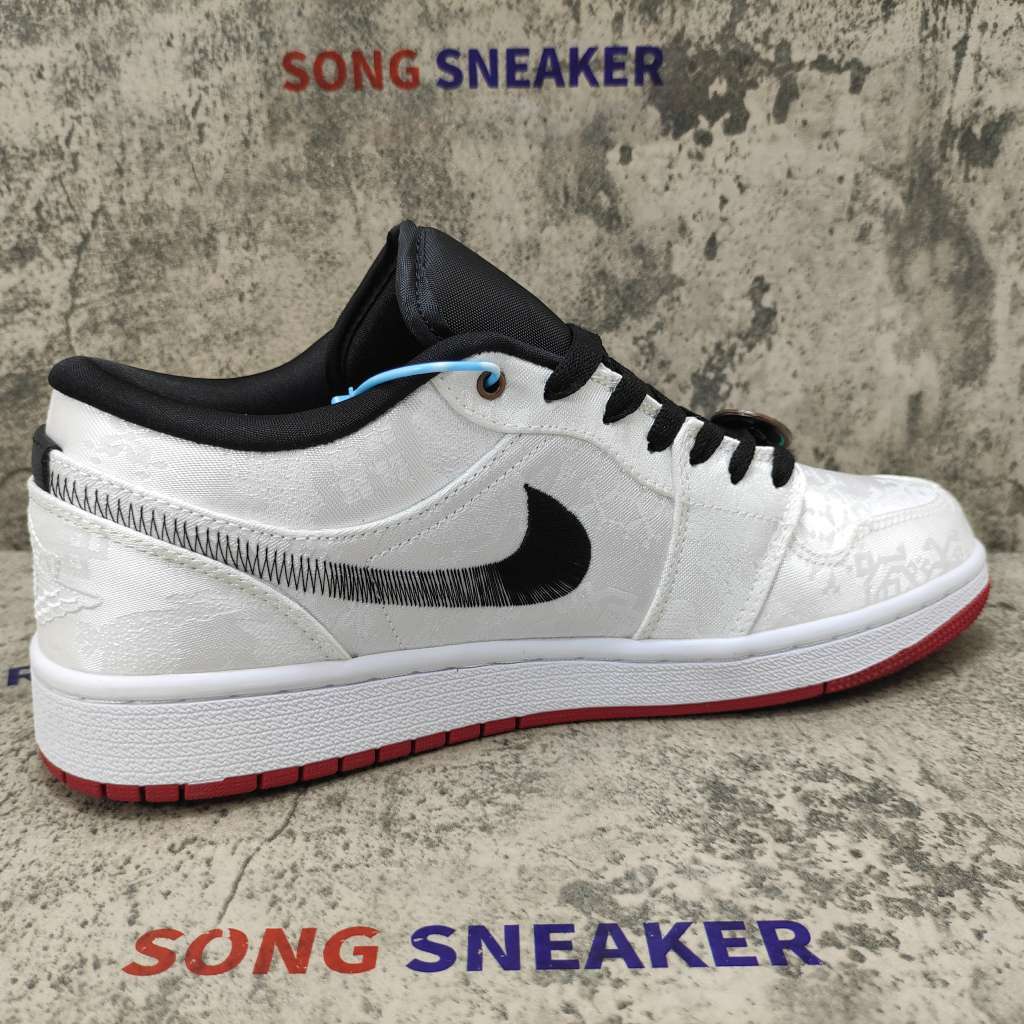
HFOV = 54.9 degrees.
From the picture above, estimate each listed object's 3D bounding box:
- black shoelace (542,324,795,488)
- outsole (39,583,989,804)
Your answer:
[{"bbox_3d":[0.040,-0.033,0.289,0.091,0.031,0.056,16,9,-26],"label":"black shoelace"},{"bbox_3d":[0.021,0.031,0.296,0.300,0.023,0.106,-7,18,-20],"label":"outsole"}]

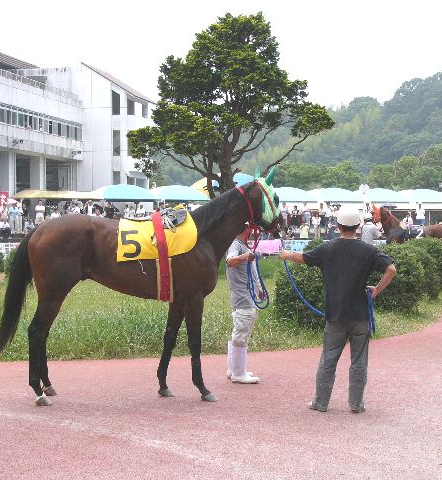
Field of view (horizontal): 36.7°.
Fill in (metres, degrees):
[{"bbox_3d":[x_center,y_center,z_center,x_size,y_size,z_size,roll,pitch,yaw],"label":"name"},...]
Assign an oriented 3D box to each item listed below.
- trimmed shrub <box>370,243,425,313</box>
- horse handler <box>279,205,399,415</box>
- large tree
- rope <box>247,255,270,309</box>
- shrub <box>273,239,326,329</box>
[{"bbox_3d":[3.110,0.642,12.000,1.250,1.180,1.250,0,2,0],"label":"trimmed shrub"},{"bbox_3d":[0.985,0.587,5.640,0.970,1.700,0.560,0,2,-7],"label":"horse handler"},{"bbox_3d":[0.310,-3.290,22.000,6.800,8.400,6.500,0,2,0],"label":"large tree"},{"bbox_3d":[0.361,0.409,6.400,0.210,0.540,0.130,0,2,0],"label":"rope"},{"bbox_3d":[1.330,0.669,10.100,1.150,1.250,1.150,0,2,0],"label":"shrub"}]

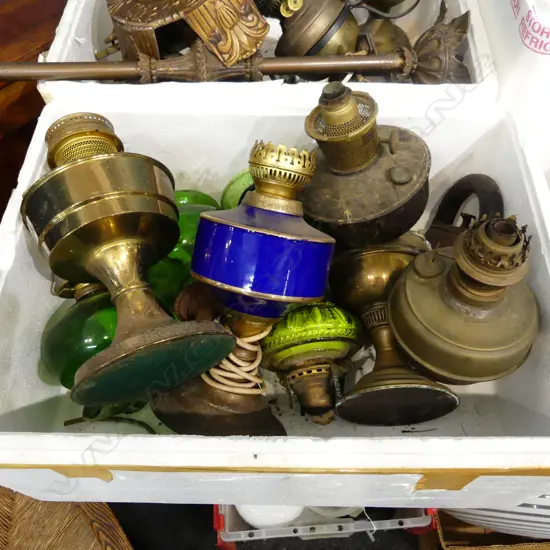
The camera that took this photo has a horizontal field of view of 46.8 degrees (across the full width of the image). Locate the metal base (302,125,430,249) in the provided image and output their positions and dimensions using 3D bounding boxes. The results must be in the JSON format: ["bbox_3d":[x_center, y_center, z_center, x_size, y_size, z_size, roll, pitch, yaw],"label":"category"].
[{"bbox_3d":[0.094,-0.096,0.678,0.145,0.065,0.145,-12,48,14],"label":"metal base"}]

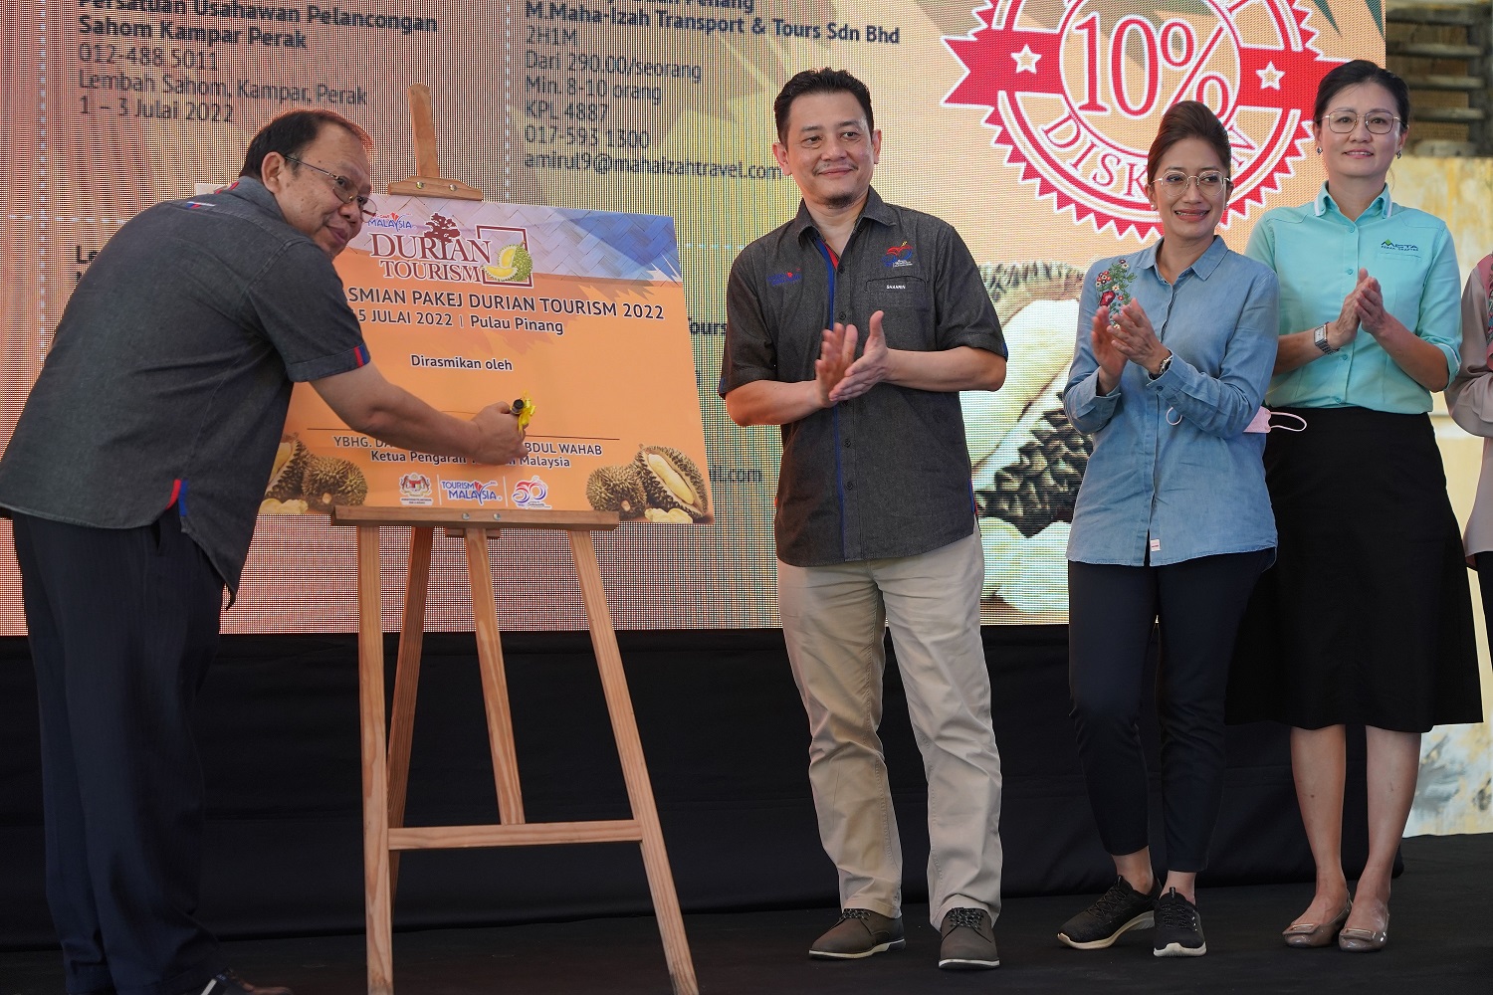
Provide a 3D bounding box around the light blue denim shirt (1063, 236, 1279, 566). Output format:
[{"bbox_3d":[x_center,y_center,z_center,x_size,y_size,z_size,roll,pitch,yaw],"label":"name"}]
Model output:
[{"bbox_3d":[0.818,-0.184,6.560,0.400,0.635,0.350,0,0,20],"label":"light blue denim shirt"}]

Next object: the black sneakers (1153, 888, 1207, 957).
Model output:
[{"bbox_3d":[0.827,0.805,6.490,0.100,0.115,0.260,0,0,4],"label":"black sneakers"}]

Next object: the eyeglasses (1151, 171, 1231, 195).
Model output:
[{"bbox_3d":[0.855,-0.604,6.550,0.142,0.043,0.145,0,0,1],"label":"eyeglasses"}]

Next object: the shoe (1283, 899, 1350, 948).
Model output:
[{"bbox_3d":[1.113,0.831,6.630,0.085,0.068,0.240,0,0,26],"label":"shoe"}]

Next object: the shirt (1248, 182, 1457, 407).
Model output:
[{"bbox_3d":[1.173,-0.379,6.610,0.430,0.460,0.300,0,0,11],"label":"shirt"}]

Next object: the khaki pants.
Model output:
[{"bbox_3d":[0.271,0.390,6.440,0.410,0.830,0.320,0,0,8],"label":"khaki pants"}]

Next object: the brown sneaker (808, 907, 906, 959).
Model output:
[{"bbox_3d":[0.212,0.805,6.420,0.105,0.108,0.280,0,0,27],"label":"brown sneaker"}]

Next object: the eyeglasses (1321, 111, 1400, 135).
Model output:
[{"bbox_3d":[1.192,-0.725,6.600,0.146,0.044,0.145,0,0,10],"label":"eyeglasses"}]

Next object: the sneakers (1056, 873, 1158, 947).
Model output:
[{"bbox_3d":[0.705,0.798,6.580,0.100,0.120,0.260,0,-1,38],"label":"sneakers"}]

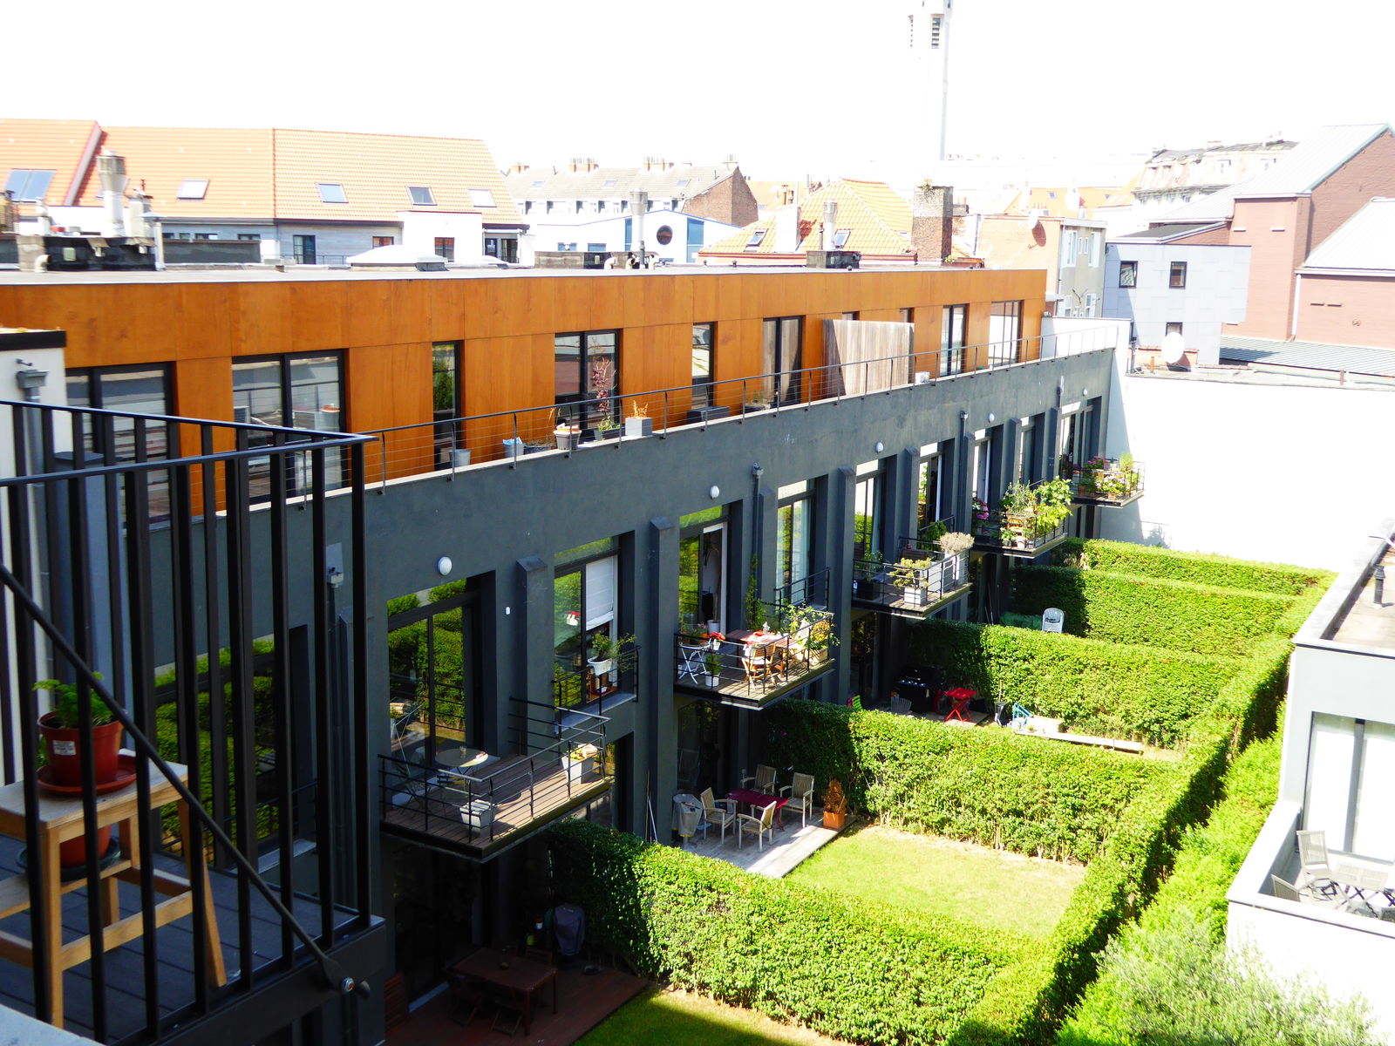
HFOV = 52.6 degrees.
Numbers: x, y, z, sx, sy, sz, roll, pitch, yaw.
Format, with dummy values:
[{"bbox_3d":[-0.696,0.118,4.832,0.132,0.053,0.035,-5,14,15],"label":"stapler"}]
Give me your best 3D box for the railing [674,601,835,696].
[{"bbox_3d":[1.212,2.514,28.570,1.931,1.020,3.194,7,12,30],"label":"railing"}]

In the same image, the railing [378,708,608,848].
[{"bbox_3d":[-2.985,3.737,21.457,1.928,1.018,3.160,7,13,31],"label":"railing"}]

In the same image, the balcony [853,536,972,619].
[{"bbox_3d":[5.433,1.357,35.464,1.931,1.226,3.194,7,12,30],"label":"balcony"}]

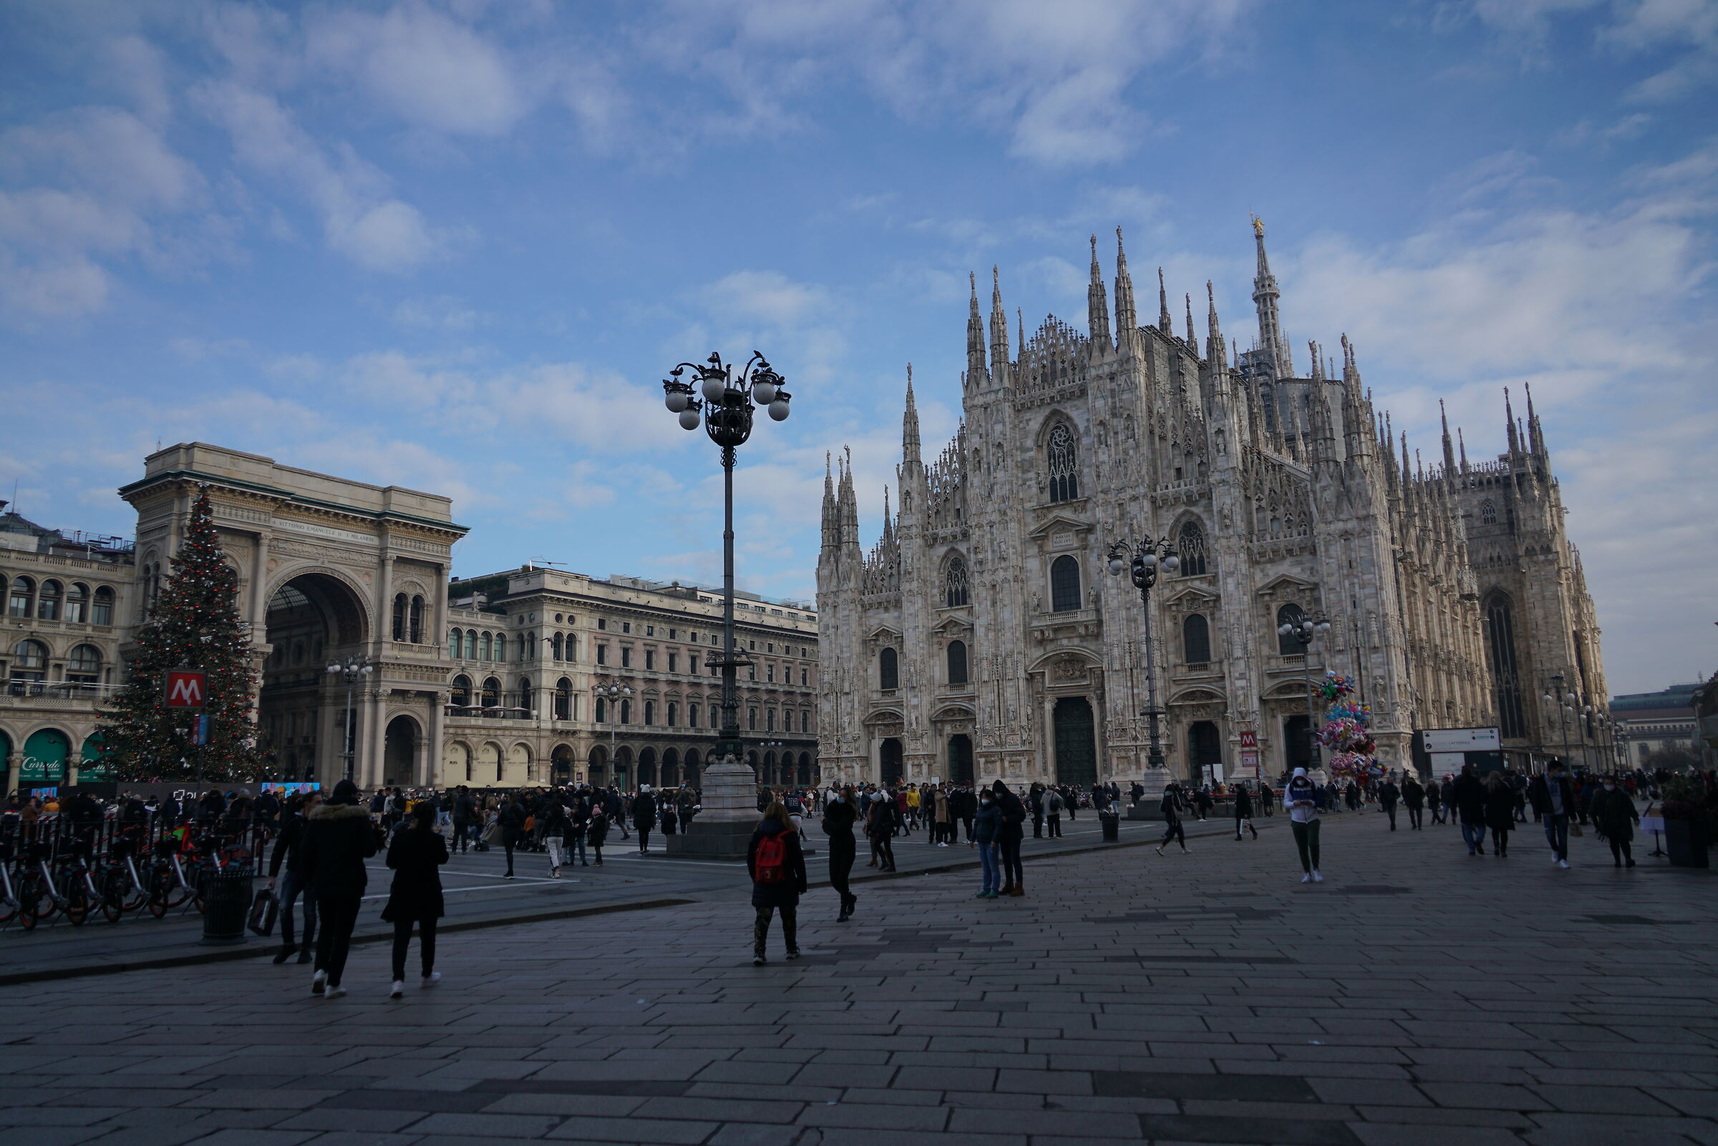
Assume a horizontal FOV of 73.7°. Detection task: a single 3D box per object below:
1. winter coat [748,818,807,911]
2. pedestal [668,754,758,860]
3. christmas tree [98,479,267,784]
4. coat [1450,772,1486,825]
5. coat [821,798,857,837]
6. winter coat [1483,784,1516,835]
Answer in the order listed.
[{"bbox_3d":[-0.821,2.911,11.488,0.615,0.863,0.400,-3,-11,10],"label":"winter coat"},{"bbox_3d":[-3.226,5.819,28.835,2.200,2.452,2.200,-9,-13,34],"label":"pedestal"},{"bbox_3d":[-41.186,4.623,70.496,8.579,20.723,8.579,-8,-13,35],"label":"christmas tree"},{"bbox_3d":[12.412,4.598,23.255,0.550,1.054,0.340,-7,-12,29],"label":"coat"},{"bbox_3d":[-0.263,3.196,14.947,0.516,0.514,0.380,-9,-13,34],"label":"coat"},{"bbox_3d":[12.702,4.655,22.703,0.520,0.962,0.360,-7,-12,29],"label":"winter coat"}]

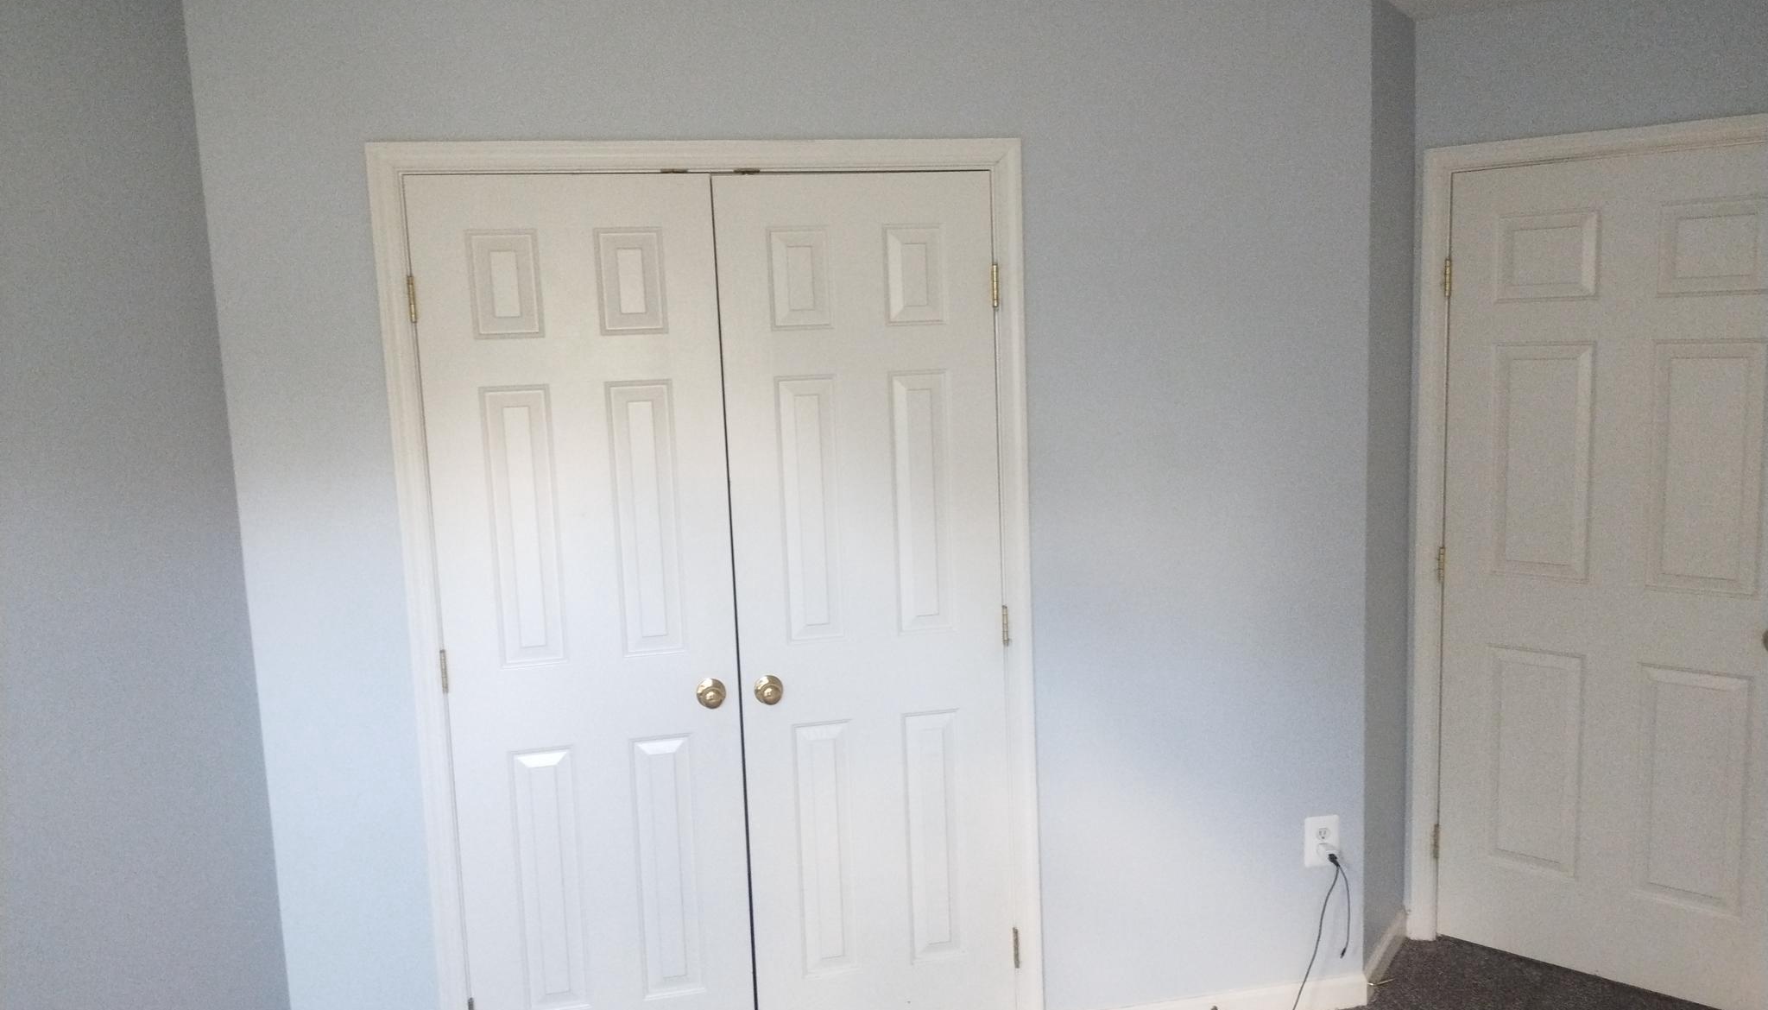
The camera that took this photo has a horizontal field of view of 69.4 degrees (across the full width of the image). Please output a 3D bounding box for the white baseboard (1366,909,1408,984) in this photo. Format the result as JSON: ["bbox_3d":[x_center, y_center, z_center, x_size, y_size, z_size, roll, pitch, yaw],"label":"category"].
[{"bbox_3d":[1.328,1.186,3.370,0.014,0.080,0.422,3,9,35],"label":"white baseboard"}]

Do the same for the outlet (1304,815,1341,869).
[{"bbox_3d":[1.074,0.824,3.125,0.090,0.130,0.010,-4,8,-11],"label":"outlet"}]

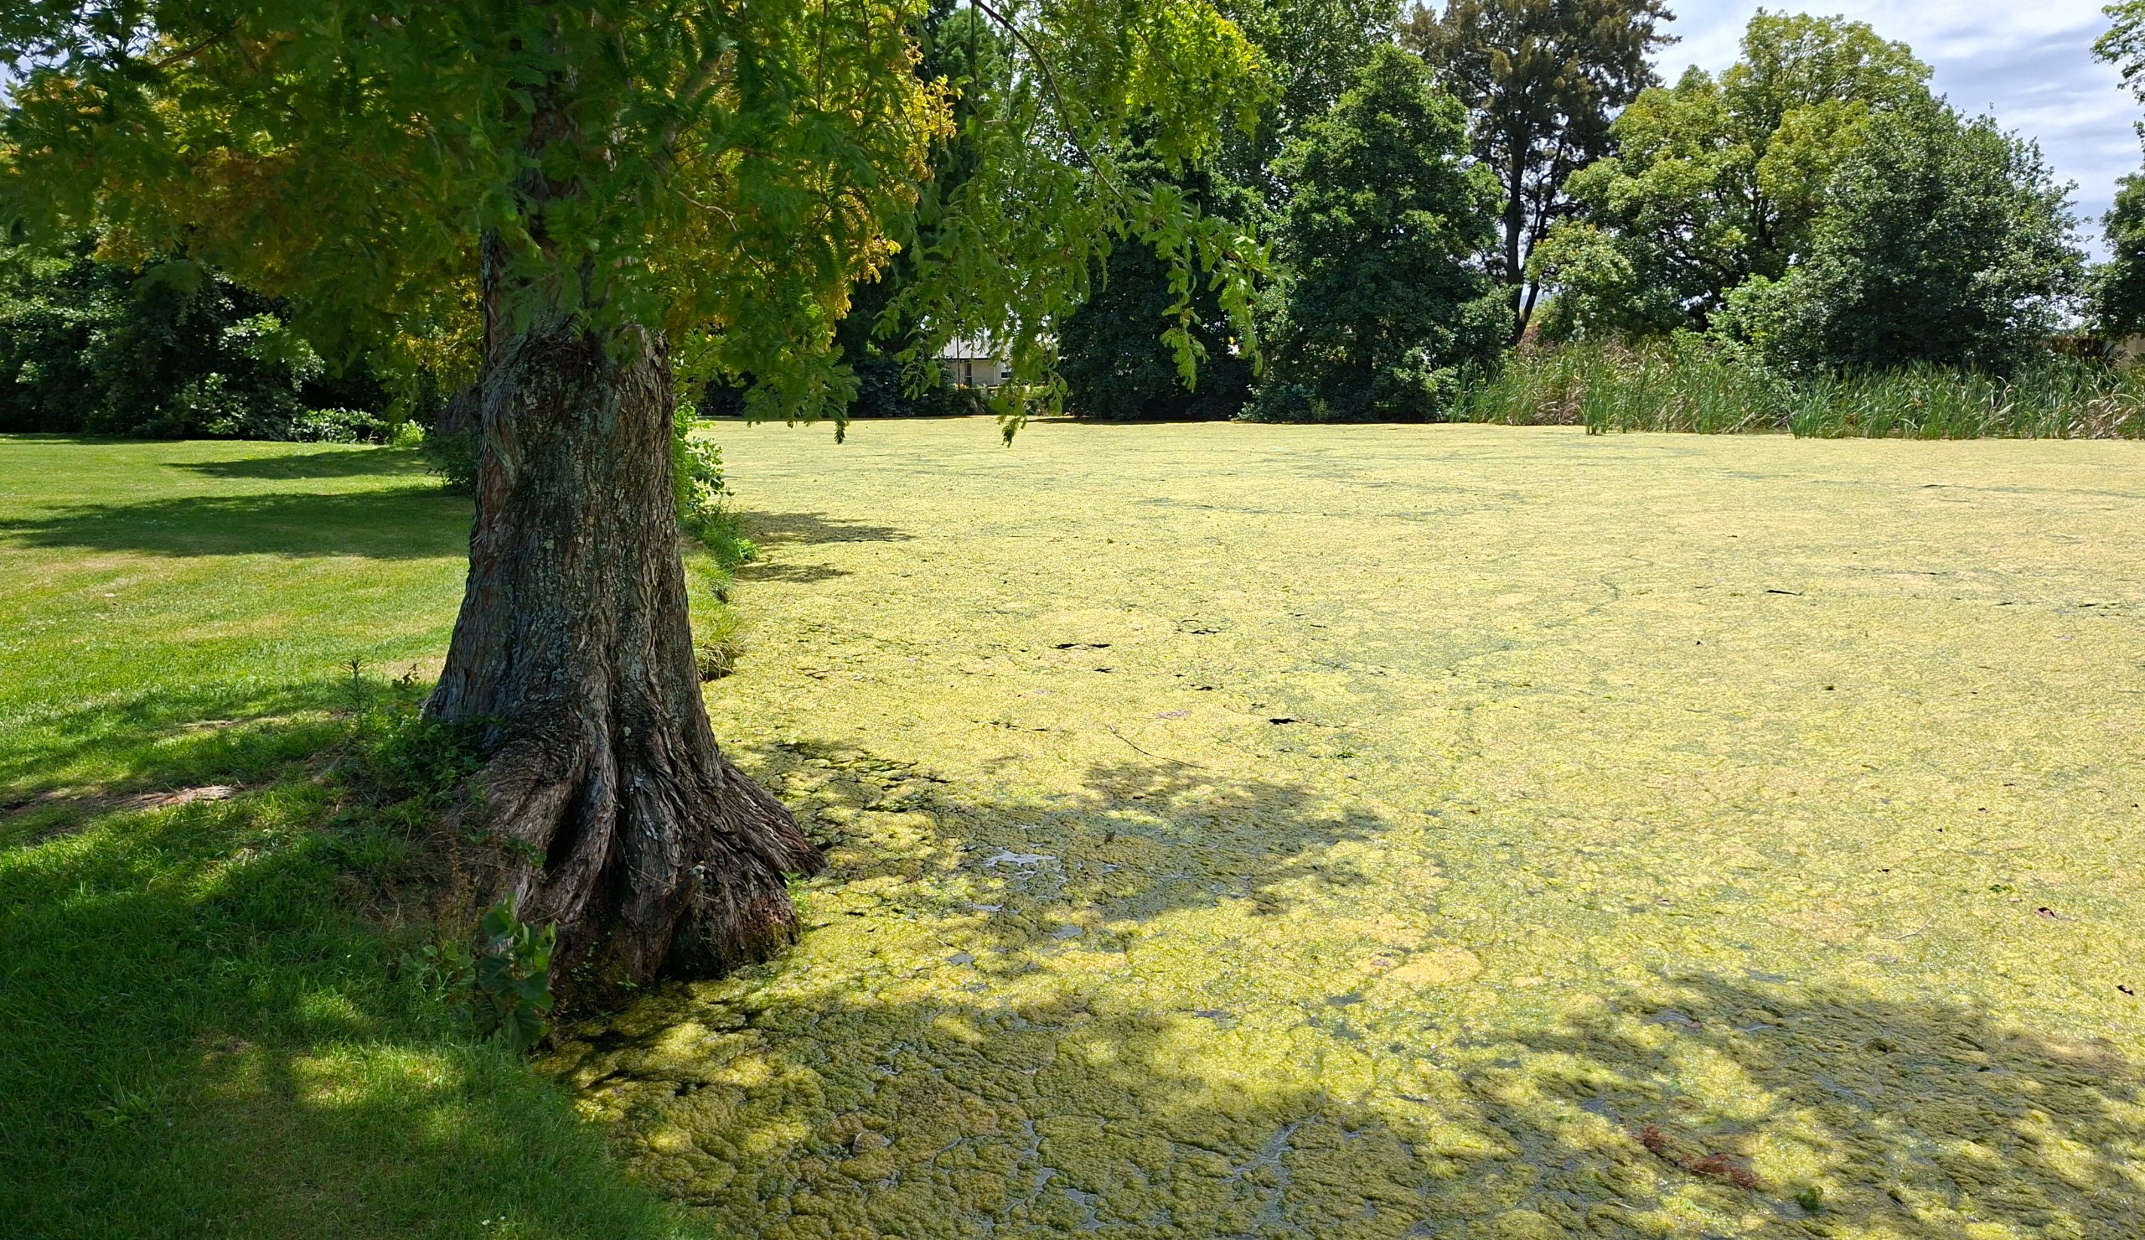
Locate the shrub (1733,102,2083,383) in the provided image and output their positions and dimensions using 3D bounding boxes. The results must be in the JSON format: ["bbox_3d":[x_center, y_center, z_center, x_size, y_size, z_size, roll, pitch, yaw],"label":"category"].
[{"bbox_3d":[23.447,-9.984,40.378,8.572,8.892,7.543,6,11,29],"label":"shrub"}]

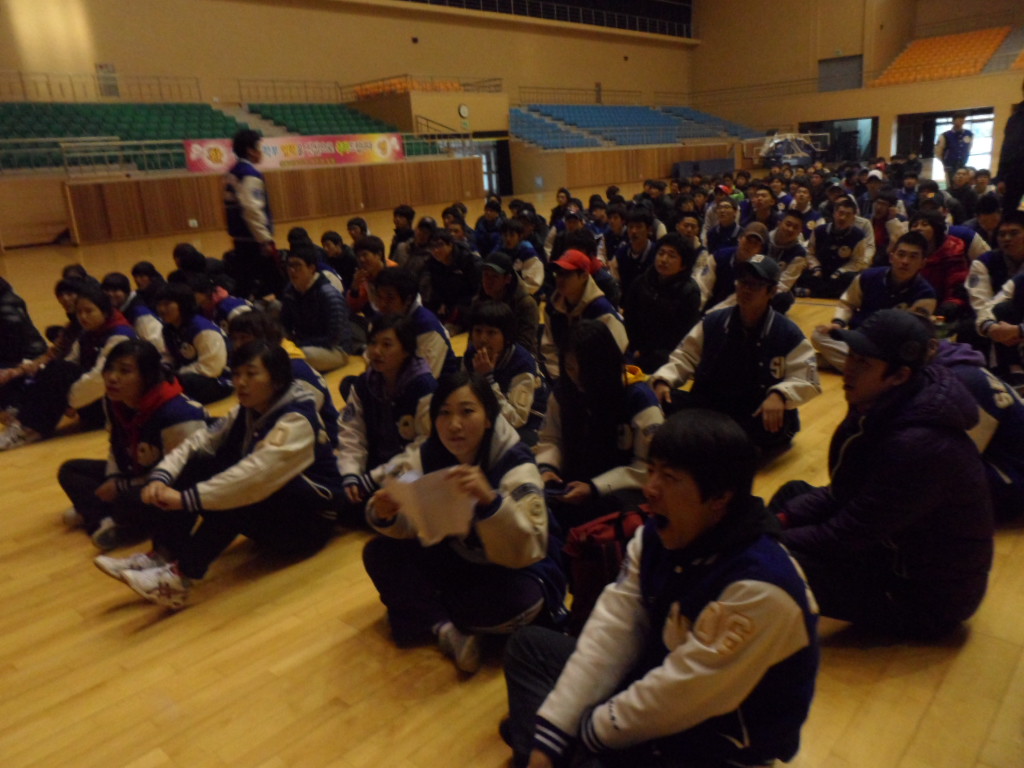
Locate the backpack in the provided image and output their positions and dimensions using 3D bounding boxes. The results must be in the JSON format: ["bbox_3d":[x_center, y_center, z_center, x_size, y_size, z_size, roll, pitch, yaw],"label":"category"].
[{"bbox_3d":[0.291,0.561,2.225,0.310,0.390,0.220,-6,16,-7],"label":"backpack"}]

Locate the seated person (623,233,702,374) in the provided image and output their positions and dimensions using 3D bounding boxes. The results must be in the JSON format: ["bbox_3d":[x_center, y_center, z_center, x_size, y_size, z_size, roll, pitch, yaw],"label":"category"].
[{"bbox_3d":[0.965,-0.462,4.762,0.660,0.880,0.700,7,19,35],"label":"seated person"}]

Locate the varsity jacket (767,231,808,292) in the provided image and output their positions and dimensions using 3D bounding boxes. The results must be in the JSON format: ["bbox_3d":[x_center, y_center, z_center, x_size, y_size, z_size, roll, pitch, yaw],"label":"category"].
[{"bbox_3d":[2.240,-0.932,6.276,0.520,0.550,0.450,3,17,24],"label":"varsity jacket"}]

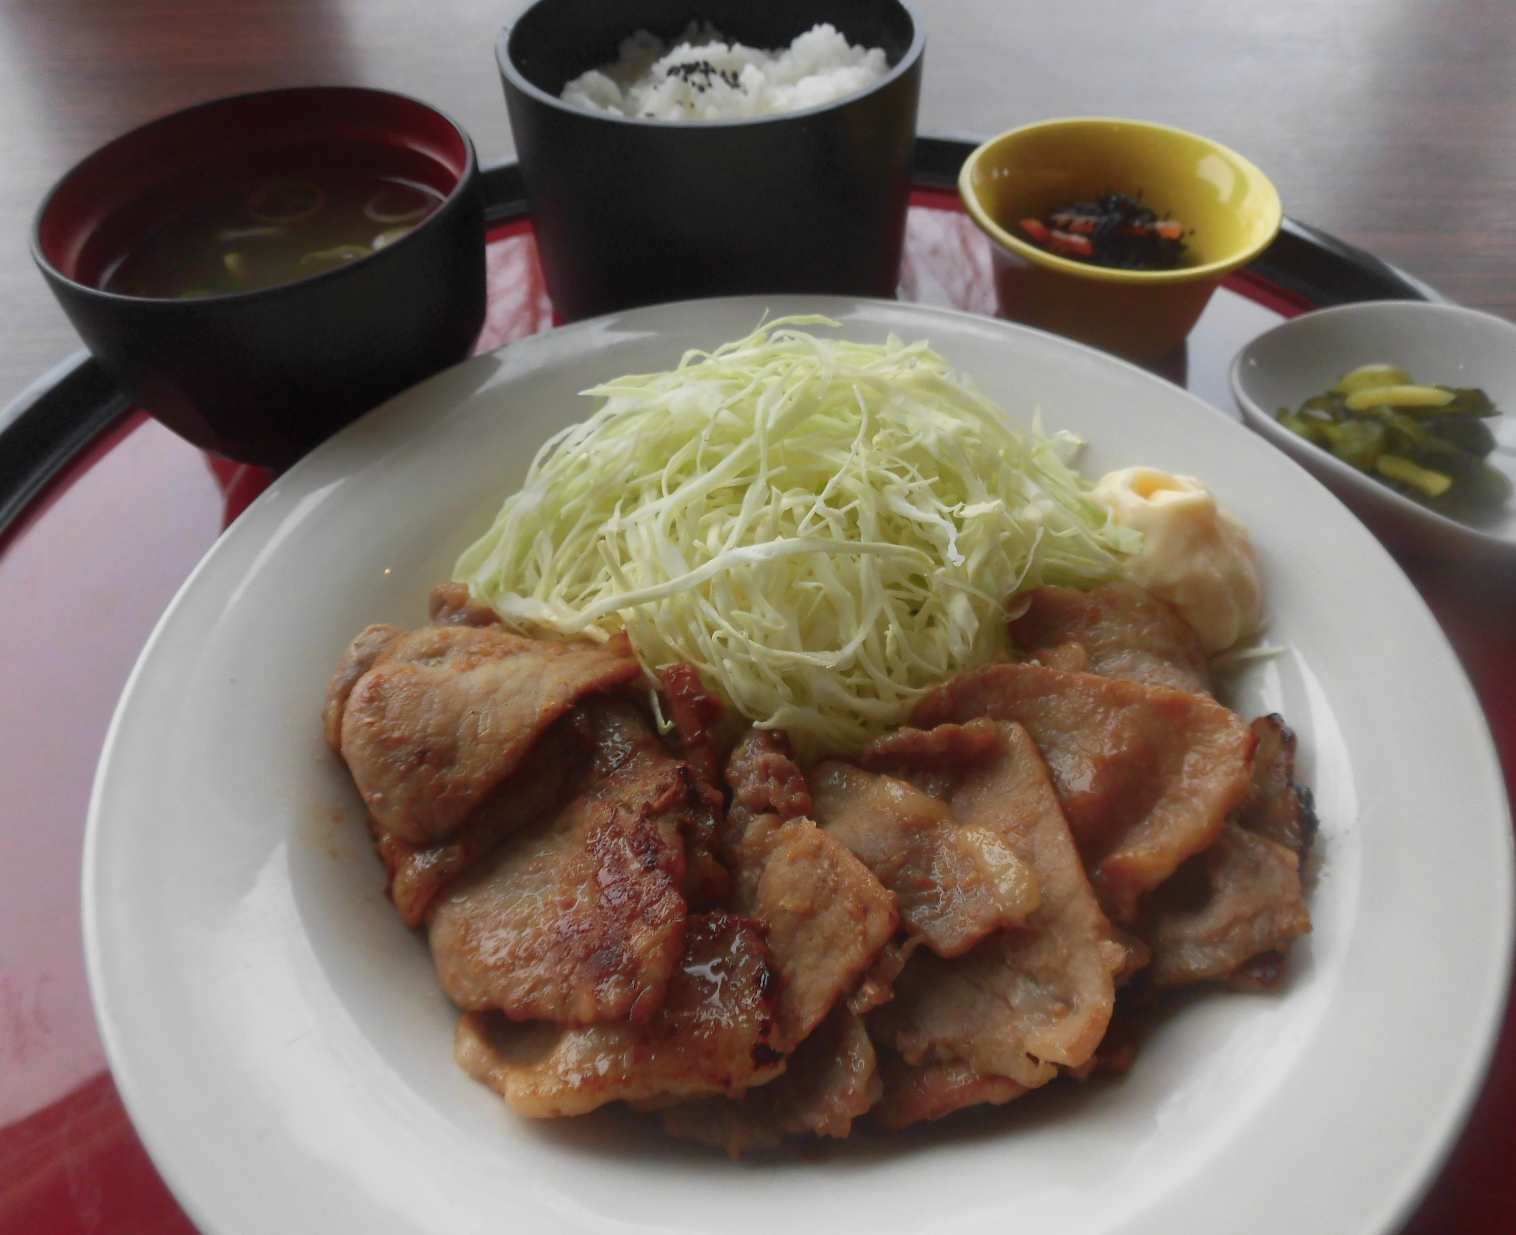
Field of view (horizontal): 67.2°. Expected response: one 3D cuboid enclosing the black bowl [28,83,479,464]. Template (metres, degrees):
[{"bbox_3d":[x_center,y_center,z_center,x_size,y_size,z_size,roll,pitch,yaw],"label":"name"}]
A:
[{"bbox_3d":[-0.127,-0.088,0.318,0.109,0.070,0.109,-3,48,0],"label":"black bowl"}]

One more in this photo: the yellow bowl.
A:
[{"bbox_3d":[0.103,-0.108,0.343,0.090,0.044,0.090,-1,48,1],"label":"yellow bowl"}]

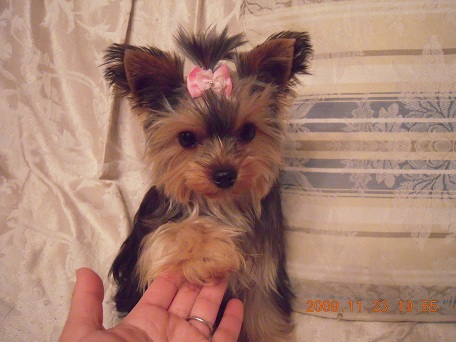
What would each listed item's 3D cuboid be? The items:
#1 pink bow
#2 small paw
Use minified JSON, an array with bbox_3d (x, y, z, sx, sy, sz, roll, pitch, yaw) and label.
[{"bbox_3d":[-0.016,-0.077,0.318,0.039,0.027,0.019,-5,8,-1],"label":"pink bow"},{"bbox_3d":[-0.028,0.062,0.283,0.077,0.042,0.052,-1,28,-3],"label":"small paw"}]

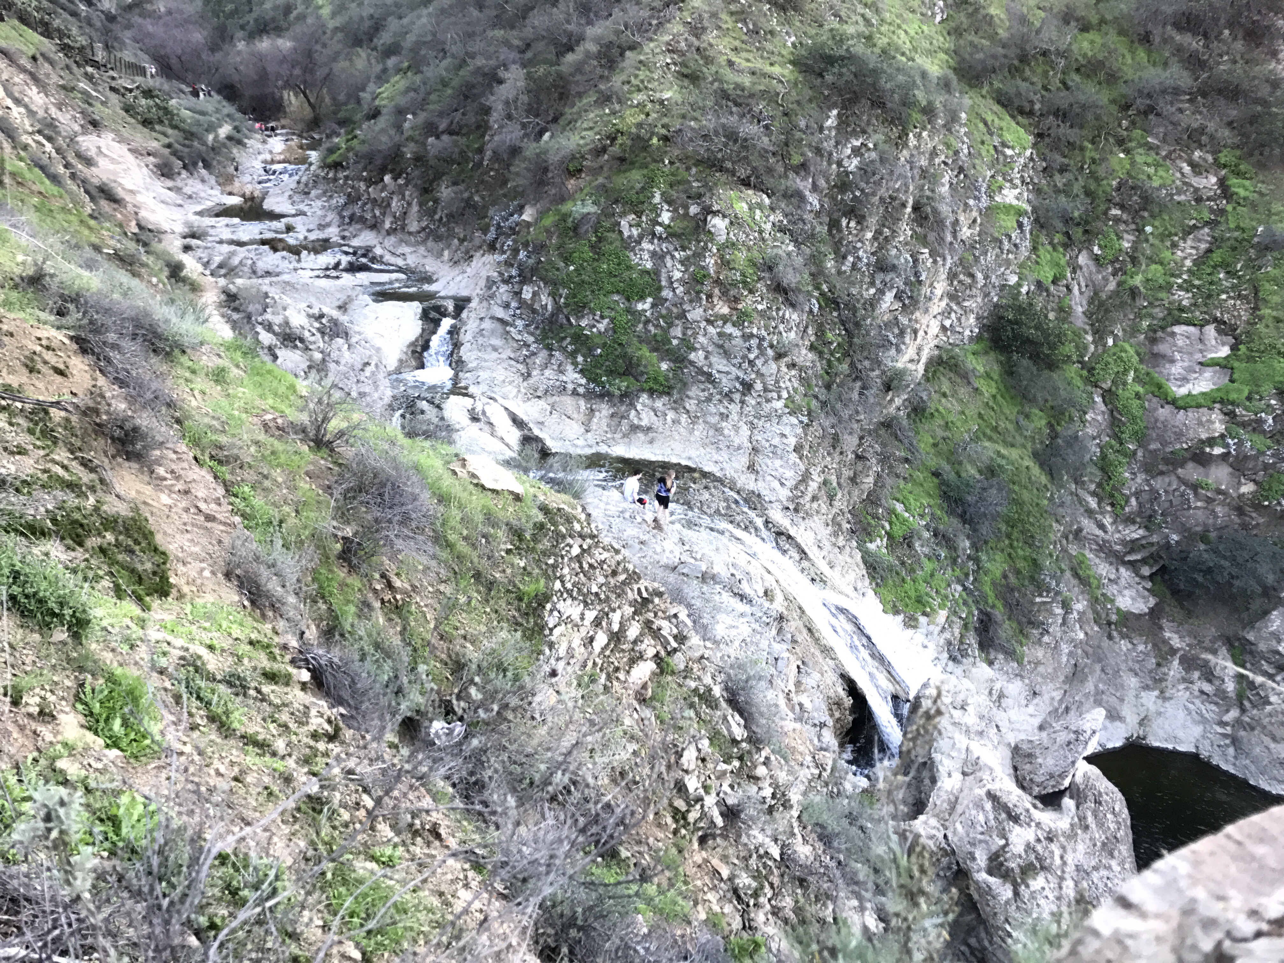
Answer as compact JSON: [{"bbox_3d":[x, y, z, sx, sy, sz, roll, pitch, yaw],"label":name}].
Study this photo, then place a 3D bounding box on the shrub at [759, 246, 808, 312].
[{"bbox_3d":[4.510,-6.470,33.000,1.500,1.800,1.400,3,21,7],"label":"shrub"}]

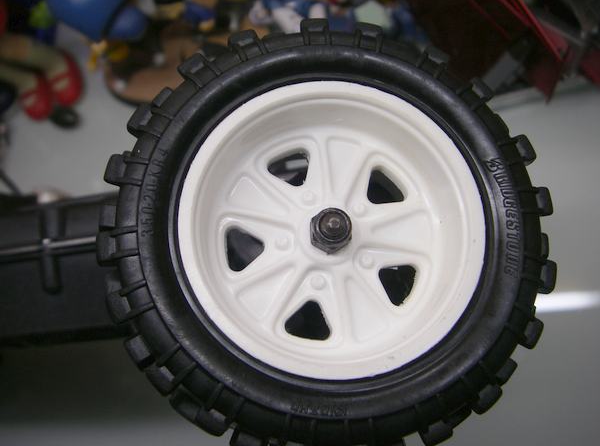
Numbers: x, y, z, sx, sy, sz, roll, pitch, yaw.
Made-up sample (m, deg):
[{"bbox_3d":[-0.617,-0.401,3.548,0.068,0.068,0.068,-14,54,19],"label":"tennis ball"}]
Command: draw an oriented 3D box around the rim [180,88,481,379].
[{"bbox_3d":[0.005,0.003,0.129,0.055,0.025,0.055,0,75,-5],"label":"rim"}]

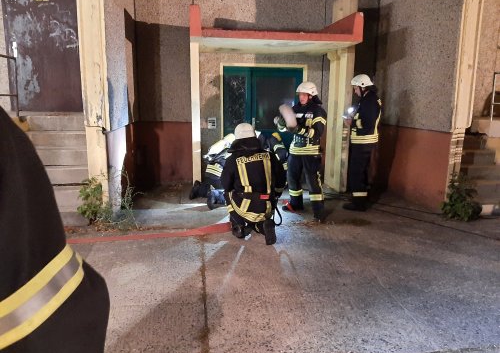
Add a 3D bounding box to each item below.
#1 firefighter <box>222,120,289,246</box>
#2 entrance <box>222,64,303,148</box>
[{"bbox_3d":[0.058,0.029,4.307,0.660,1.260,0.800,1,10,3],"label":"firefighter"},{"bbox_3d":[0.271,-0.980,7.240,1.600,2.100,0.200,-1,10,-8],"label":"entrance"}]

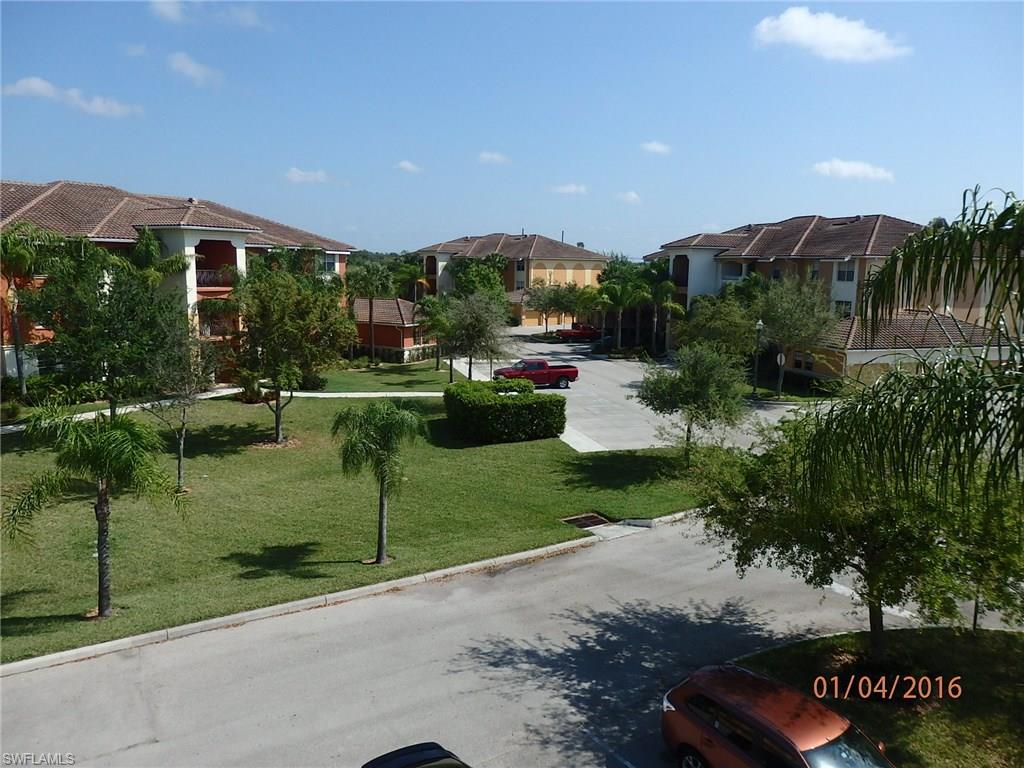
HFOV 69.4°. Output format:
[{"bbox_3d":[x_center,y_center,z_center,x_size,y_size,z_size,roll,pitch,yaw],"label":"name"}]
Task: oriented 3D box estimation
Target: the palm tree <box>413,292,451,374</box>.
[{"bbox_3d":[-5.895,-3.863,55.537,2.850,5.680,2.760,0,9,-6],"label":"palm tree"}]

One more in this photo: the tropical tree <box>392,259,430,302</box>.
[{"bbox_3d":[-9.602,-7.538,70.358,3.700,8.120,3.590,0,9,-8],"label":"tropical tree"}]

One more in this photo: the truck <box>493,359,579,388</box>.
[{"bbox_3d":[1.704,-0.802,52.466,5.800,1.920,2.000,-2,8,-13],"label":"truck"}]

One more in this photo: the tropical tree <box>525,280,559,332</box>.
[{"bbox_3d":[3.794,-9.708,91.826,4.457,6.738,4.457,1,9,0],"label":"tropical tree"}]

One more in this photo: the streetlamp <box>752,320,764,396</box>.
[{"bbox_3d":[15.841,-1.709,47.919,0.500,5.100,0.500,3,8,18],"label":"streetlamp"}]

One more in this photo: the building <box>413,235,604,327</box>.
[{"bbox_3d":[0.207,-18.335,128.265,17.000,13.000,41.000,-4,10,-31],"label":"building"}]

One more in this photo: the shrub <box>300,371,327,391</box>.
[{"bbox_3d":[-13.605,-0.287,50.603,1.800,1.300,1.700,-2,8,-15],"label":"shrub"}]

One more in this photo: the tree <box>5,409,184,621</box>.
[{"bbox_3d":[-8.779,2.685,15.663,3.700,4.600,3.700,1,9,0],"label":"tree"}]

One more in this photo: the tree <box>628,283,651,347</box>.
[{"bbox_3d":[14.135,-7.676,82.485,2.504,7.230,2.504,2,8,10],"label":"tree"}]

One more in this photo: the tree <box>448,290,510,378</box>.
[{"bbox_3d":[-2.409,-3.394,54.109,4.509,6.560,4.509,0,8,-3],"label":"tree"}]

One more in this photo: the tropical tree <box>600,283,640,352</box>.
[{"bbox_3d":[10.654,-6.761,73.463,3.990,6.593,3.990,1,9,0],"label":"tropical tree"}]

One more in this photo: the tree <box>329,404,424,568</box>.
[{"bbox_3d":[-3.500,2.601,19.436,2.400,4.410,2.330,-1,9,-10],"label":"tree"}]

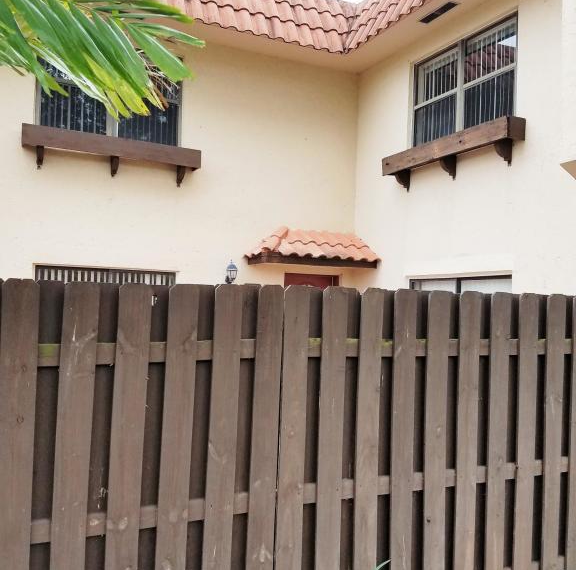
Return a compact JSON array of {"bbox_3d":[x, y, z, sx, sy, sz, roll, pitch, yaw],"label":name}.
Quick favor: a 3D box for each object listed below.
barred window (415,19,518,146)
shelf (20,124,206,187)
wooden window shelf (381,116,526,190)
[{"bbox_3d":[2.200,-2.462,7.357,0.100,1.270,1.860,2,-1,-27],"label":"barred window"},{"bbox_3d":[-2.215,-1.649,7.406,2.210,0.470,0.240,2,-1,-27],"label":"shelf"},{"bbox_3d":[1.976,-1.579,7.306,0.240,0.490,2.230,2,-1,-27],"label":"wooden window shelf"}]

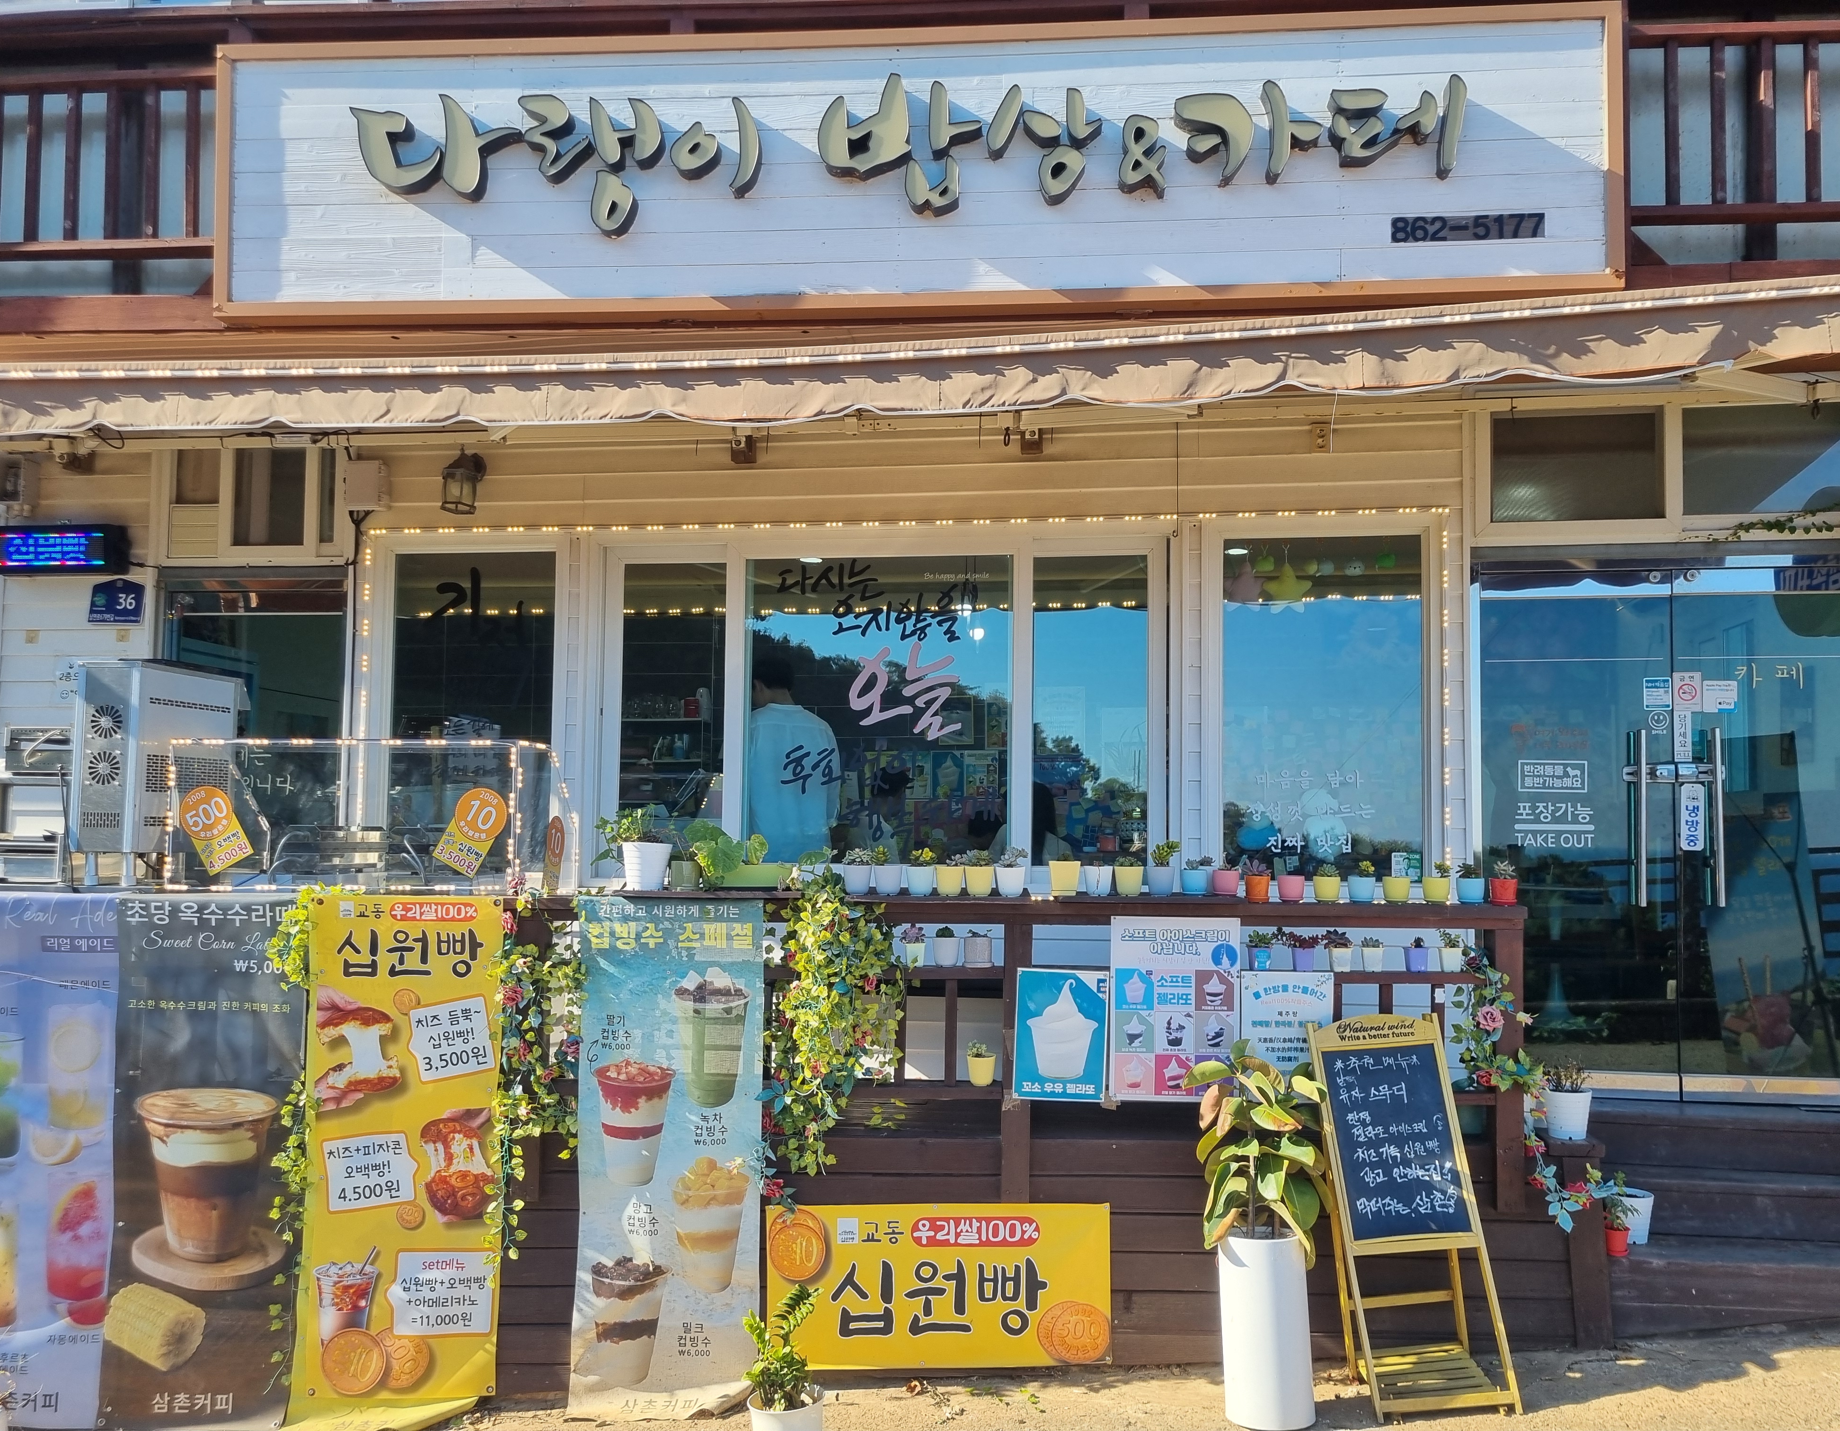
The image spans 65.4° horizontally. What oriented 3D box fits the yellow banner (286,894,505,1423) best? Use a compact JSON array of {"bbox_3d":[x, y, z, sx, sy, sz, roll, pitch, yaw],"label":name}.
[{"bbox_3d":[-1.666,1.419,4.570,0.650,1.680,0.060,1,-2,1],"label":"yellow banner"}]

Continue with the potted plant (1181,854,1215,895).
[{"bbox_3d":[0.916,0.523,4.720,0.115,0.138,0.105,1,-3,1],"label":"potted plant"}]

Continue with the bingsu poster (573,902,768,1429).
[{"bbox_3d":[-0.791,1.371,4.500,0.600,1.600,0.060,0,-5,0],"label":"bingsu poster"}]

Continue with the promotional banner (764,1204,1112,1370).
[{"bbox_3d":[0.061,1.829,4.590,1.100,0.520,0.030,0,-3,1],"label":"promotional banner"}]

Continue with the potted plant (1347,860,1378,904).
[{"bbox_3d":[1.446,0.543,4.680,0.100,0.145,0.097,1,-3,1],"label":"potted plant"}]

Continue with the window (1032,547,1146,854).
[{"bbox_3d":[0.691,-0.021,5.798,0.472,1.266,0.050,0,-3,6],"label":"window"}]

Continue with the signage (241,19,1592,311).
[{"bbox_3d":[-0.069,-2.031,5.315,5.160,1.021,0.130,0,-3,4],"label":"signage"}]

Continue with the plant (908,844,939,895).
[{"bbox_3d":[0.007,0.509,4.690,0.100,0.164,0.095,0,-3,3],"label":"plant"}]

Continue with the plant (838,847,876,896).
[{"bbox_3d":[-0.207,0.519,4.750,0.120,0.163,0.115,1,-3,1],"label":"plant"}]

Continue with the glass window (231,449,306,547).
[{"bbox_3d":[-2.909,-0.971,6.400,0.335,0.430,0.050,0,-4,9],"label":"glass window"}]

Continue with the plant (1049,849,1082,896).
[{"bbox_3d":[0.473,0.514,4.666,0.106,0.151,0.100,0,-3,3],"label":"plant"}]

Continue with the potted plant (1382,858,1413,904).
[{"bbox_3d":[1.557,0.540,4.680,0.094,0.148,0.094,1,-4,0],"label":"potted plant"}]

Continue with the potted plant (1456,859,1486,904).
[{"bbox_3d":[1.801,0.542,4.680,0.094,0.145,0.094,1,-4,0],"label":"potted plant"}]

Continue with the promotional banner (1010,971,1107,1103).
[{"bbox_3d":[0.458,1.034,4.630,0.297,0.420,0.020,2,-3,2],"label":"promotional banner"}]

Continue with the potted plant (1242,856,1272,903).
[{"bbox_3d":[1.100,0.537,4.680,0.096,0.152,0.096,1,-4,0],"label":"potted plant"}]

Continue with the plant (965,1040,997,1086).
[{"bbox_3d":[0.202,1.137,4.680,0.100,0.150,0.098,0,-3,3],"label":"plant"}]

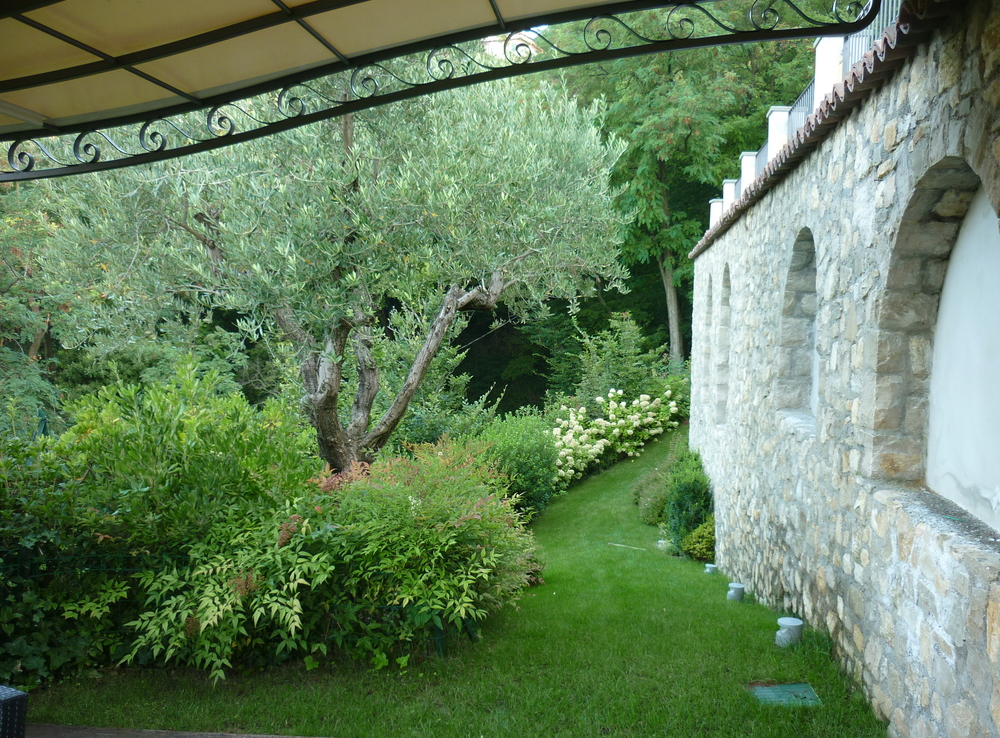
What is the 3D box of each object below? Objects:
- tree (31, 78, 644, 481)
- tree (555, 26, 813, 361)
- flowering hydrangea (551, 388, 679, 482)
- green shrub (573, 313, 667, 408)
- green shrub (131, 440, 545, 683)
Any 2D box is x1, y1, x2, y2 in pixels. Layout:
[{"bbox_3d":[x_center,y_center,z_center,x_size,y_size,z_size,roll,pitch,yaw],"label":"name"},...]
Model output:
[{"bbox_3d":[-1.329,-0.618,7.700,4.300,3.800,3.700,0,3,-9],"label":"tree"},{"bbox_3d":[4.734,-4.970,25.000,6.300,10.000,5.600,0,3,0],"label":"tree"},{"bbox_3d":[2.322,1.305,19.000,2.500,1.600,1.500,-1,4,-30],"label":"flowering hydrangea"},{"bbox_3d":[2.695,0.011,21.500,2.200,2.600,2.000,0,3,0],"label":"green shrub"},{"bbox_3d":[-1.019,1.129,5.800,2.250,1.200,1.400,-1,4,-25],"label":"green shrub"}]

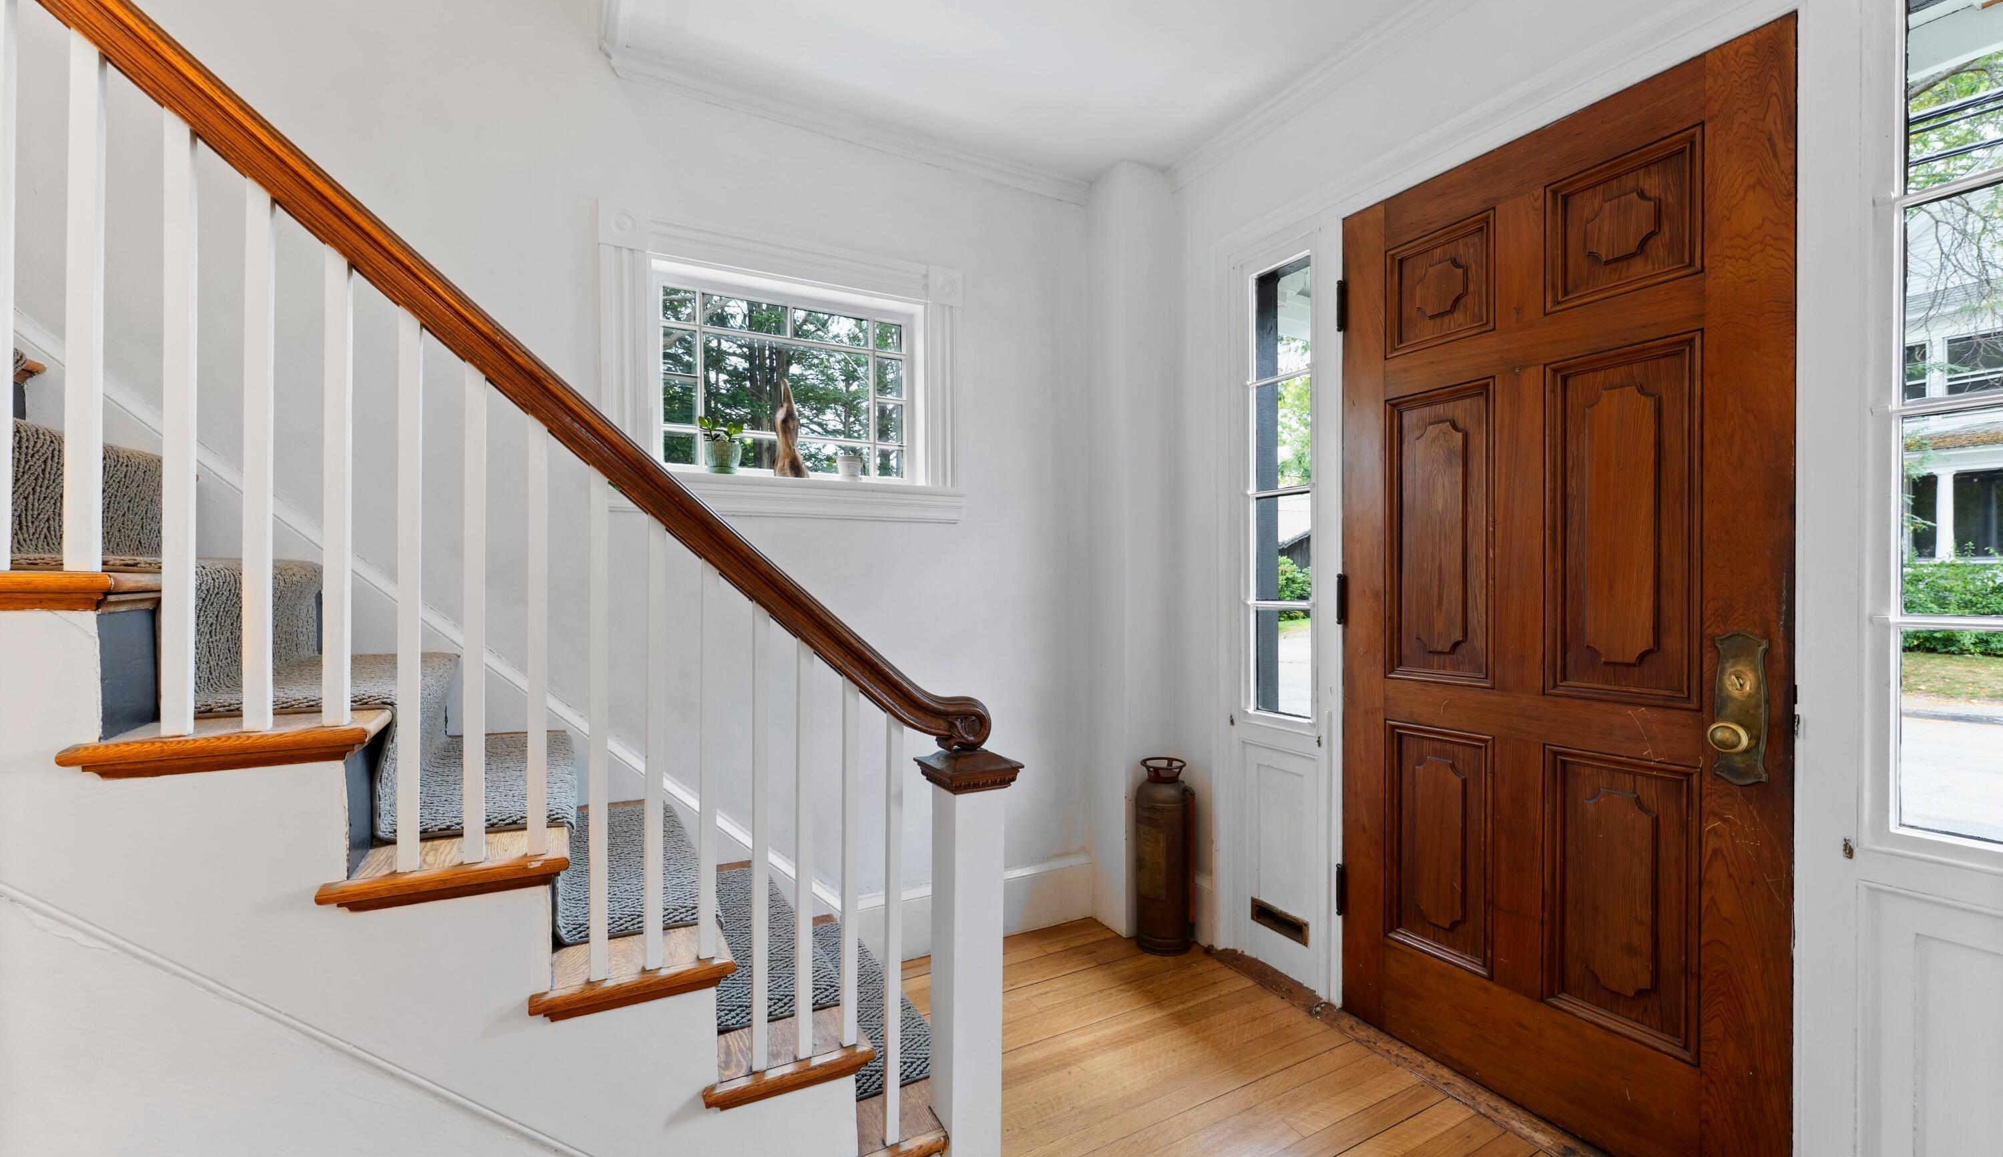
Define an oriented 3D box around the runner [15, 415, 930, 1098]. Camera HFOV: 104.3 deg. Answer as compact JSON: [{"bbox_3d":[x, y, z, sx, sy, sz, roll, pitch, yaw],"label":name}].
[{"bbox_3d":[-0.897,0.447,1.538,1.492,1.339,0.740,0,0,-28],"label":"runner"}]

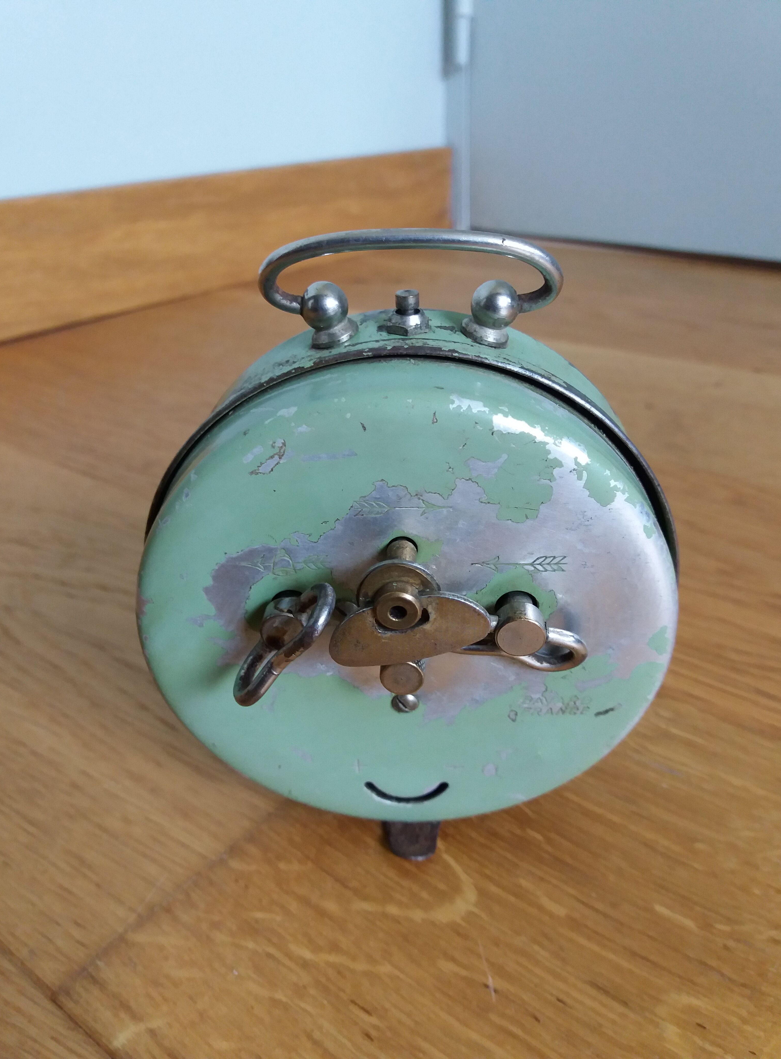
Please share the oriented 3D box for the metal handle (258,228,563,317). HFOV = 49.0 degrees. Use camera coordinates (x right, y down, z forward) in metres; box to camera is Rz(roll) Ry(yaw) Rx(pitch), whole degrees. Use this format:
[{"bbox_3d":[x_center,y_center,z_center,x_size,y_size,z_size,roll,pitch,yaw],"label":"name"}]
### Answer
[{"bbox_3d":[0.003,-0.039,0.132,0.047,0.016,0.003,0,59,0],"label":"metal handle"}]

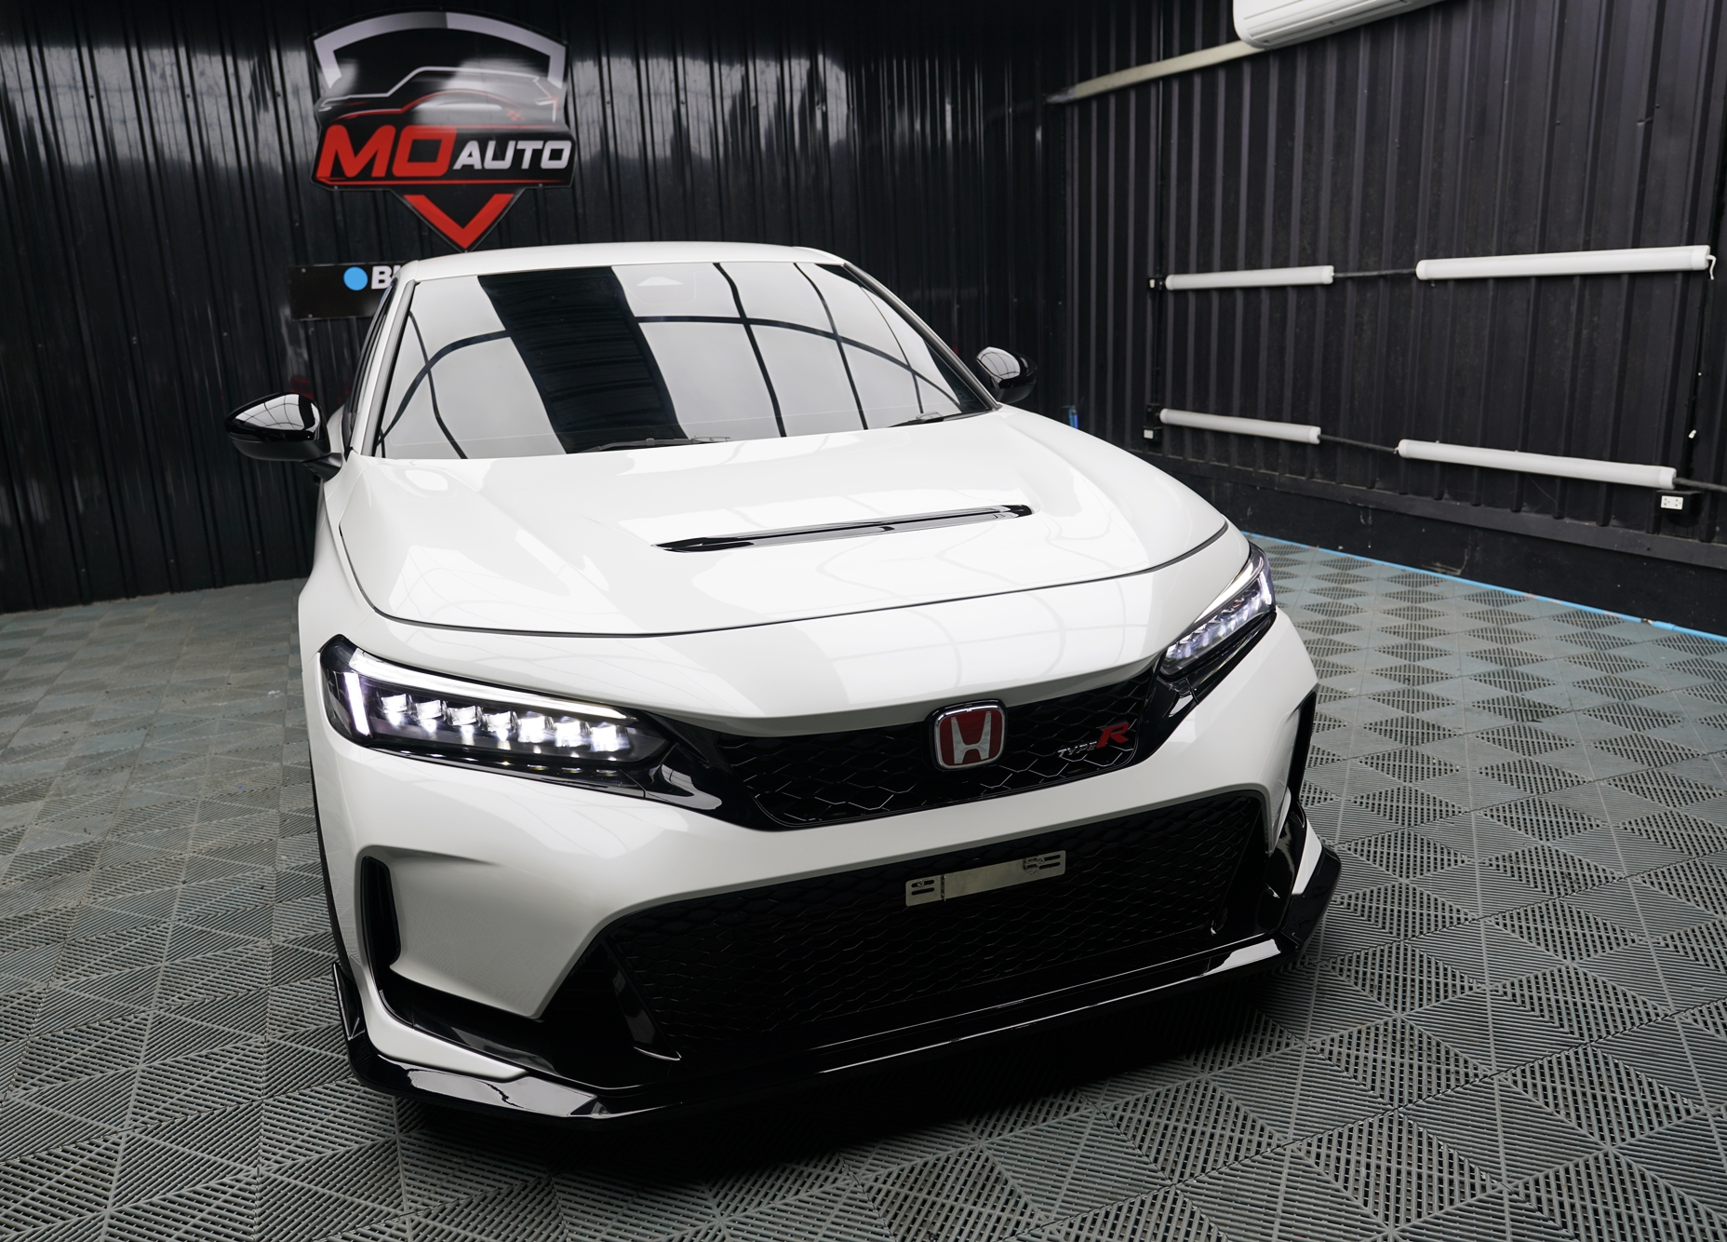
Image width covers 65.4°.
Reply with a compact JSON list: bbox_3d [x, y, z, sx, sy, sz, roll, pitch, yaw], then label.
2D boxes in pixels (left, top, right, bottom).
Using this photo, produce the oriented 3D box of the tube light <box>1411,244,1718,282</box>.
[{"bbox_3d":[2.402,-1.250,4.726,0.060,0.072,1.200,-8,15,-21],"label":"tube light"}]

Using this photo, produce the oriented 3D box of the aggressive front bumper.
[{"bbox_3d":[0.098,0.428,2.180,1.860,0.380,0.520,-8,15,-20],"label":"aggressive front bumper"}]

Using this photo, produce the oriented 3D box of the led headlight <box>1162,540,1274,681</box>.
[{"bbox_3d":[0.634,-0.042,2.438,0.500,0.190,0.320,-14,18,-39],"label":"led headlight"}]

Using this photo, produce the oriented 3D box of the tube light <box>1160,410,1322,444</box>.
[{"bbox_3d":[1.772,-0.935,6.423,0.060,0.072,1.200,-8,15,-21],"label":"tube light"}]

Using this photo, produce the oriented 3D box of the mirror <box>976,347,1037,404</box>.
[{"bbox_3d":[0.373,-0.662,3.703,0.230,0.175,0.180,-8,15,-20],"label":"mirror"}]

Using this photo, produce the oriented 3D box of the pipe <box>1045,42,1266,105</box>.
[{"bbox_3d":[1.391,-2.728,6.754,0.065,0.075,1.865,-8,16,-21],"label":"pipe"}]

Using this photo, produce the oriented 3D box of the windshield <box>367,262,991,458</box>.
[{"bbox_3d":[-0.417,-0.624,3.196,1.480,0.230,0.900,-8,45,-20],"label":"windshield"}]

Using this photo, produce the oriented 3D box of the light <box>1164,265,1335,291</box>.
[{"bbox_3d":[1.759,-1.585,6.227,0.060,0.072,1.200,-8,14,-21],"label":"light"}]

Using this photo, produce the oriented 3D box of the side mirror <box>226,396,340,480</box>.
[{"bbox_3d":[-1.330,-0.436,3.072,0.230,0.175,0.180,-8,15,-20],"label":"side mirror"}]

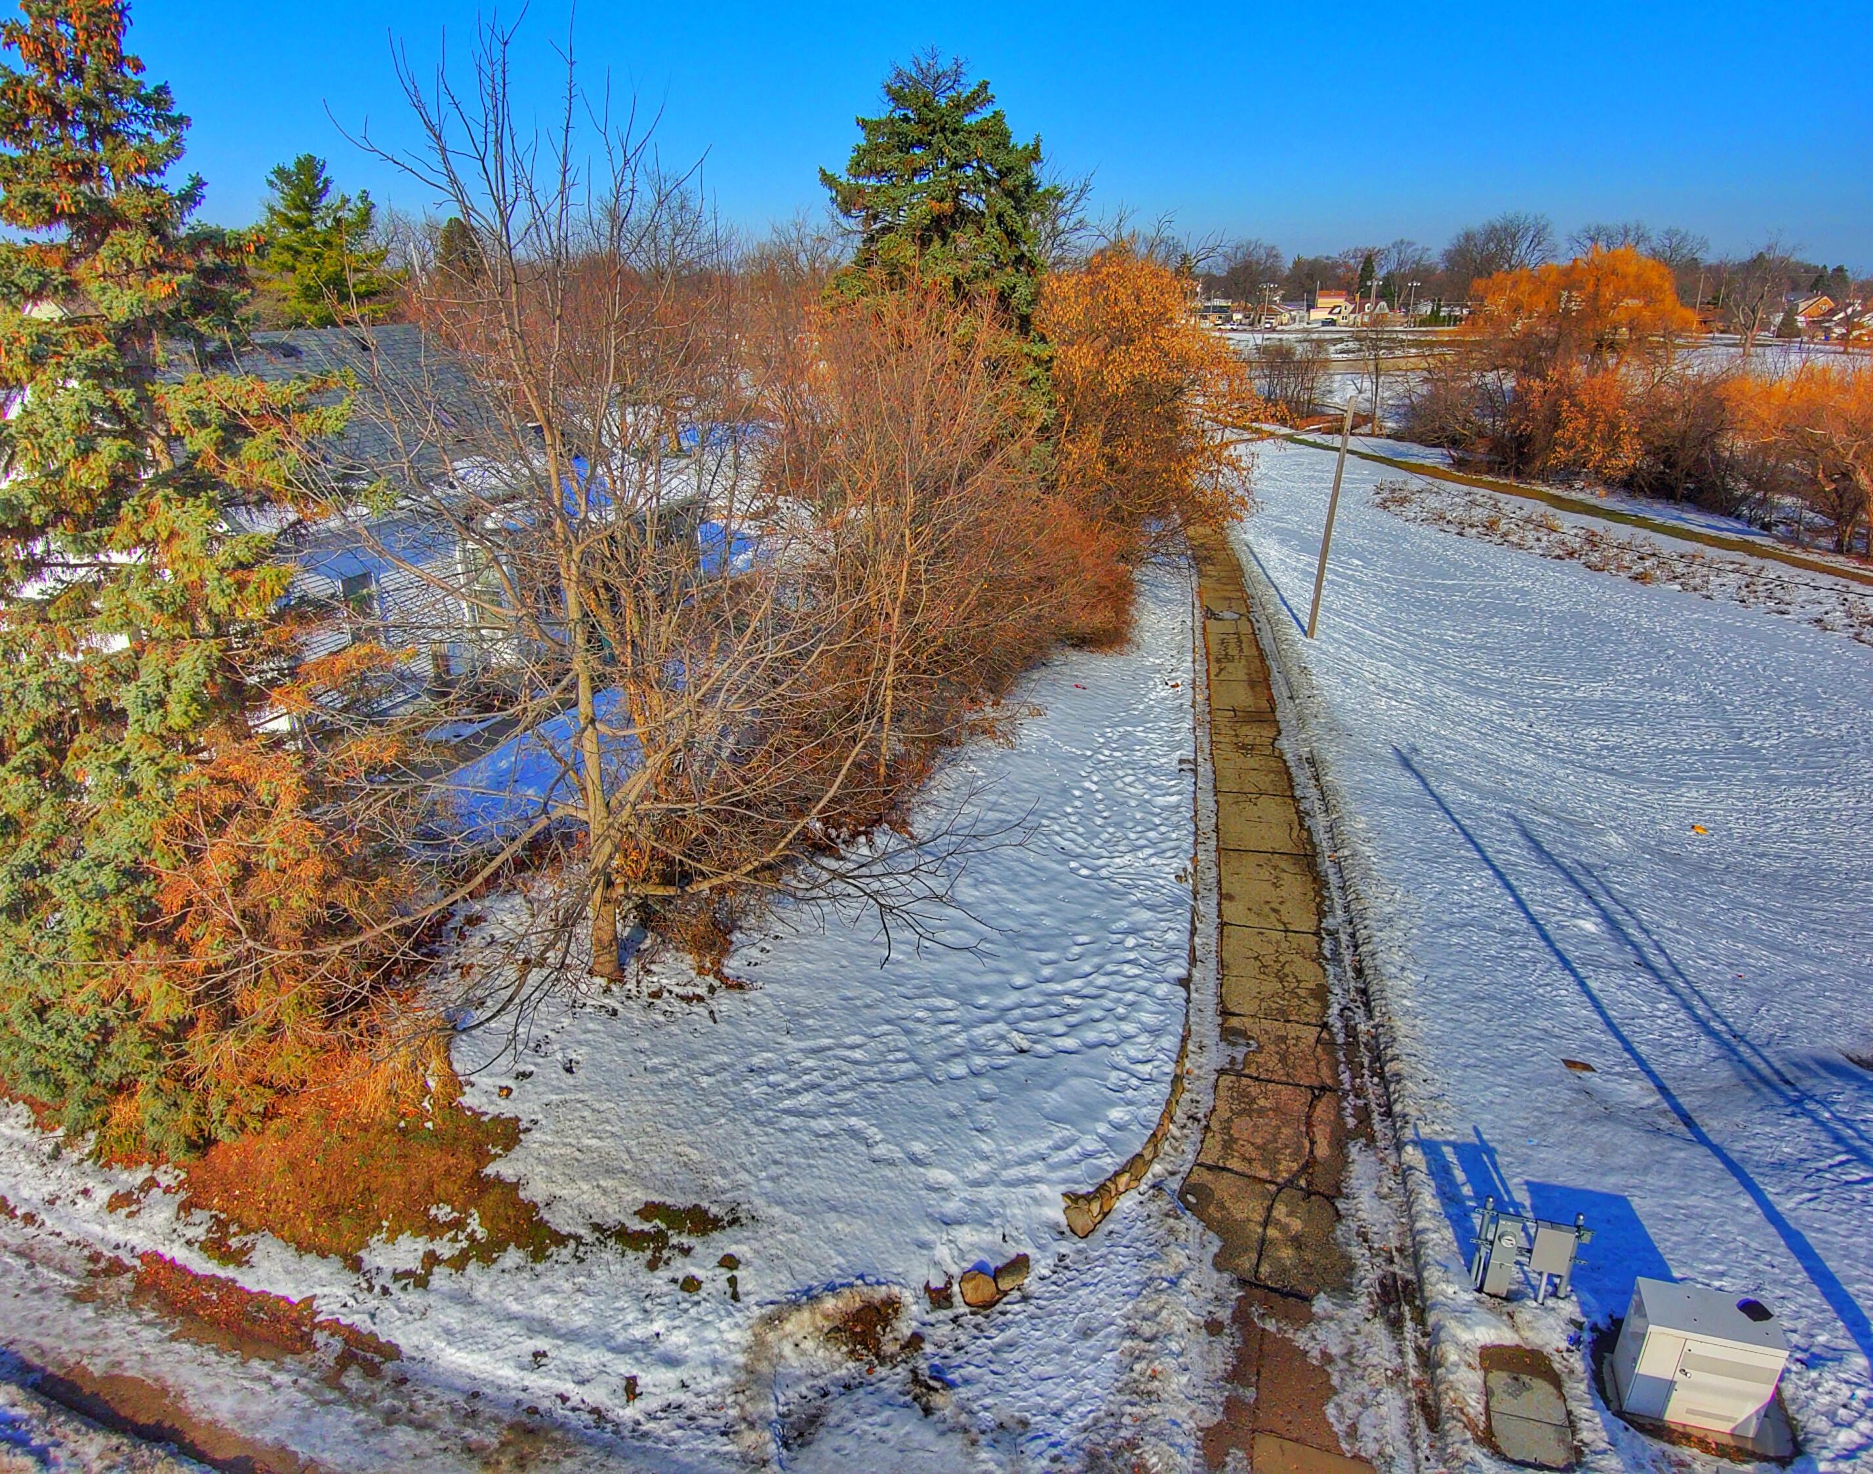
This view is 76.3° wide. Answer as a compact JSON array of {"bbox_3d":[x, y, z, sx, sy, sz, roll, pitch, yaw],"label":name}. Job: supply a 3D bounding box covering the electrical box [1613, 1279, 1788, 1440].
[{"bbox_3d":[7.257,5.932,11.398,1.118,1.124,0.546,6,22,15],"label":"electrical box"}]

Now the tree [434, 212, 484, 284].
[{"bbox_3d":[-35.175,-31.421,89.703,5.200,14.440,5.200,-8,22,-19],"label":"tree"}]

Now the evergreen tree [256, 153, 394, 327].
[{"bbox_3d":[-28.464,-19.284,56.871,7.500,15.440,7.500,-10,23,-24],"label":"evergreen tree"}]

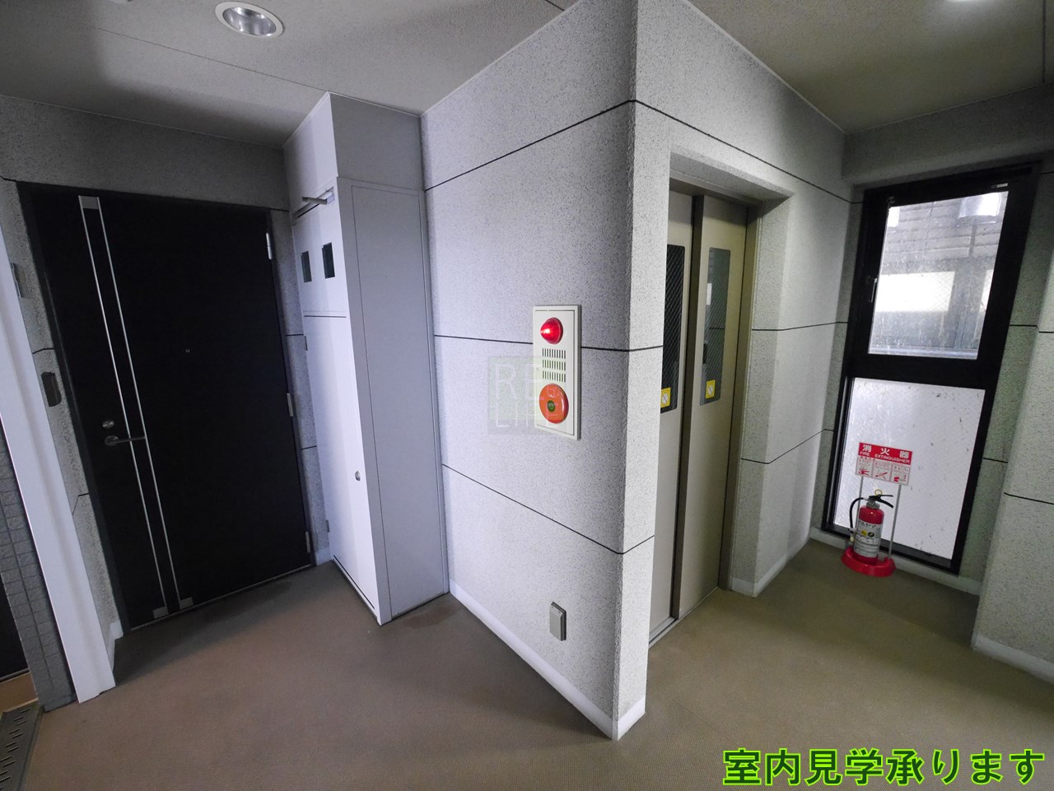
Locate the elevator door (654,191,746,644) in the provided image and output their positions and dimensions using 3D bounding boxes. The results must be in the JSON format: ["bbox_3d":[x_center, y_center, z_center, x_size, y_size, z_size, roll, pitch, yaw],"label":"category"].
[{"bbox_3d":[0.759,0.156,2.056,0.818,2.054,0.093,-11,15,-39],"label":"elevator door"}]

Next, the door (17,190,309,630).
[{"bbox_3d":[-1.777,0.108,2.307,0.880,2.146,0.080,-11,15,-39],"label":"door"}]

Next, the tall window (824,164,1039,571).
[{"bbox_3d":[2.215,-0.094,2.456,0.091,2.139,0.661,-11,15,-39],"label":"tall window"}]

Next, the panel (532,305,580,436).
[{"bbox_3d":[0.087,-0.085,1.553,0.070,0.473,0.229,-11,15,-39],"label":"panel"}]

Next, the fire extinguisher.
[{"bbox_3d":[2.084,0.811,2.577,0.197,0.514,0.246,-11,15,-39],"label":"fire extinguisher"}]

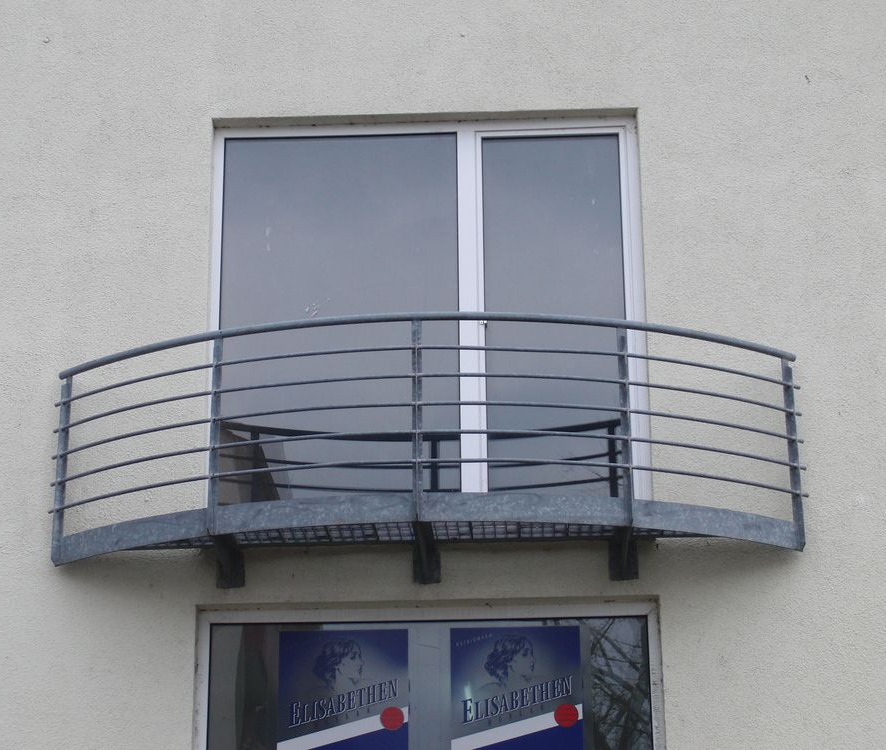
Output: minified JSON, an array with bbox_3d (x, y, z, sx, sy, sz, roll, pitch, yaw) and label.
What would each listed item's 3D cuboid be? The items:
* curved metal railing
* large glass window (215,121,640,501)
[{"bbox_3d":[-0.109,0.311,9.767,3.822,1.011,0.891,-1,-16,2],"label":"curved metal railing"},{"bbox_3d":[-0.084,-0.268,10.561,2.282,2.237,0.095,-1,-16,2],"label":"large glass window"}]

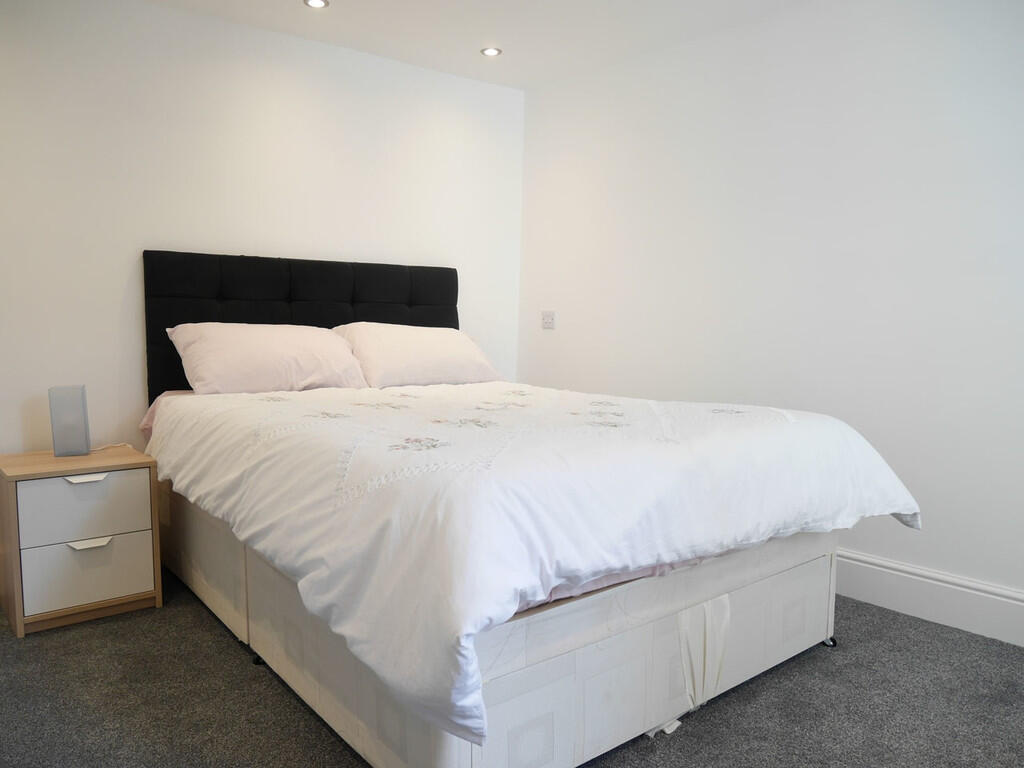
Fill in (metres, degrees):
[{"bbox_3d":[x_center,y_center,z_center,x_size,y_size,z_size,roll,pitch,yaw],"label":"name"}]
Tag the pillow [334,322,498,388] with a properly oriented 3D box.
[{"bbox_3d":[-0.384,-0.119,3.261,0.670,0.170,0.420,-4,46,-39],"label":"pillow"}]

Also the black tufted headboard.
[{"bbox_3d":[-0.791,-0.203,3.208,1.345,0.620,0.080,-4,7,-39],"label":"black tufted headboard"}]

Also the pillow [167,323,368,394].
[{"bbox_3d":[-0.891,-0.085,2.864,0.670,0.170,0.420,-4,46,-39],"label":"pillow"}]

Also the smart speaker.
[{"bbox_3d":[-1.475,0.124,2.577,0.093,0.222,0.090,-2,6,-21],"label":"smart speaker"}]

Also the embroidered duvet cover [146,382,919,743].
[{"bbox_3d":[-0.026,0.248,2.356,1.650,0.420,1.760,-4,7,-39],"label":"embroidered duvet cover"}]

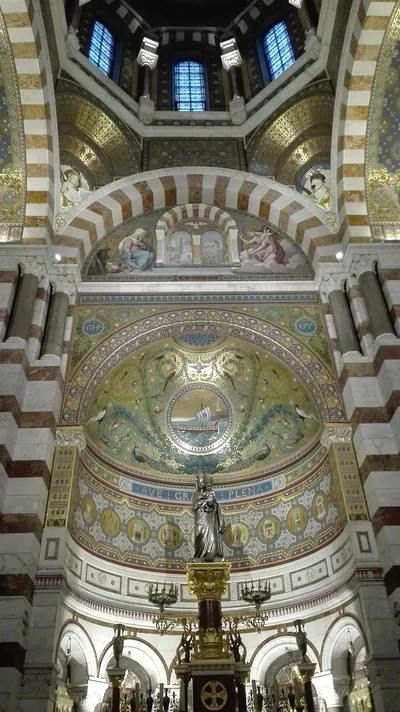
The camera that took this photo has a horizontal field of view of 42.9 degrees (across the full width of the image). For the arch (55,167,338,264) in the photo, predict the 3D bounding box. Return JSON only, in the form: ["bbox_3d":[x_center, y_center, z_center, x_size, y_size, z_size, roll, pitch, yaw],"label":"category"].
[{"bbox_3d":[-0.104,-4.435,16.714,8.795,4.831,0.800,-1,-36,-2],"label":"arch"}]

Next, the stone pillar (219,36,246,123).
[{"bbox_3d":[1.363,-11.733,21.529,0.620,6.360,0.620,-14,-38,16],"label":"stone pillar"}]

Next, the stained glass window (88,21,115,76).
[{"bbox_3d":[-3.910,-12.504,20.573,0.200,4.150,1.120,-30,-45,33],"label":"stained glass window"}]

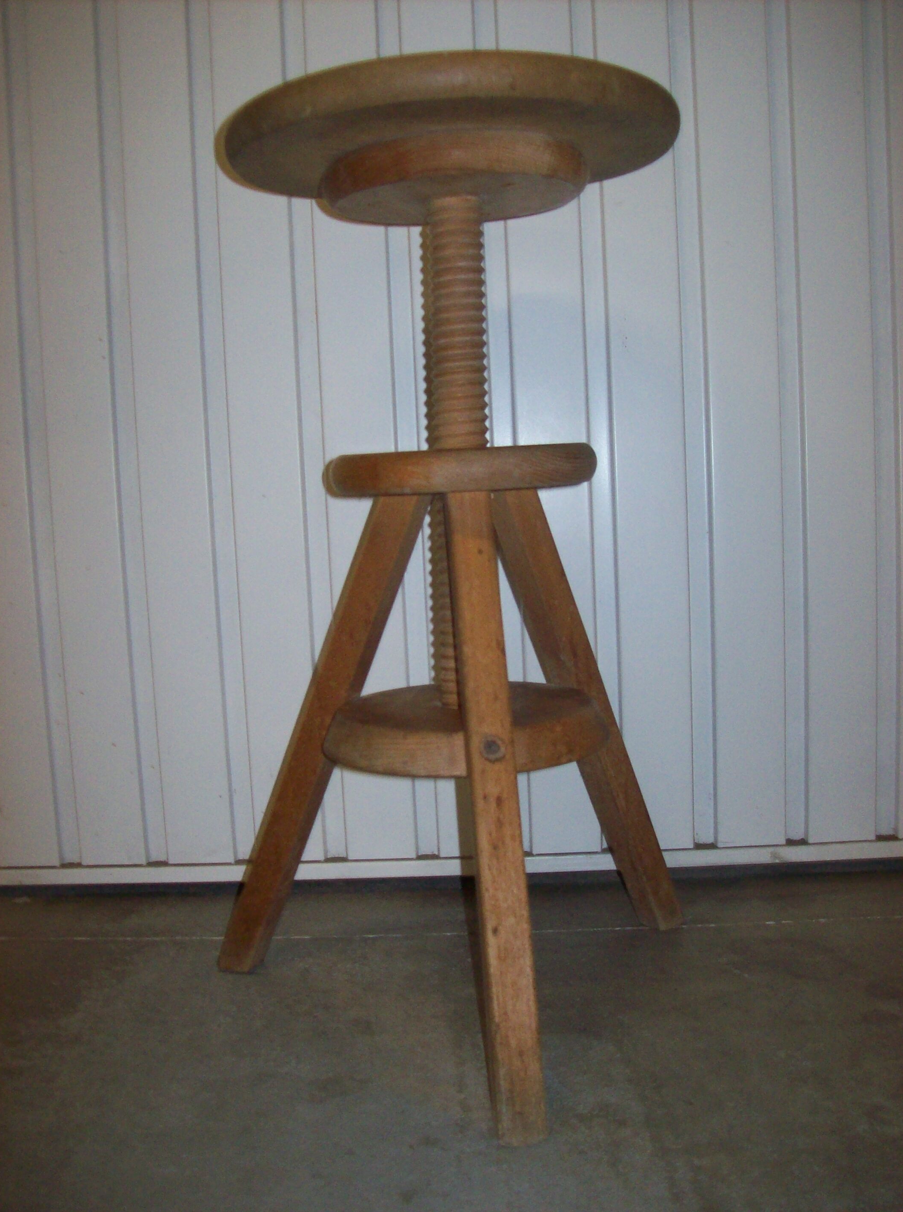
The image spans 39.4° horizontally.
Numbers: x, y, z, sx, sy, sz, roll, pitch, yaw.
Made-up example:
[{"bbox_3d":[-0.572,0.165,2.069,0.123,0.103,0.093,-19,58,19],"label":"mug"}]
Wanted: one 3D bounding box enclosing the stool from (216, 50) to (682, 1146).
[{"bbox_3d":[0.017,-0.023,0.991,0.430,0.719,0.423,-3,6,-8],"label":"stool"}]

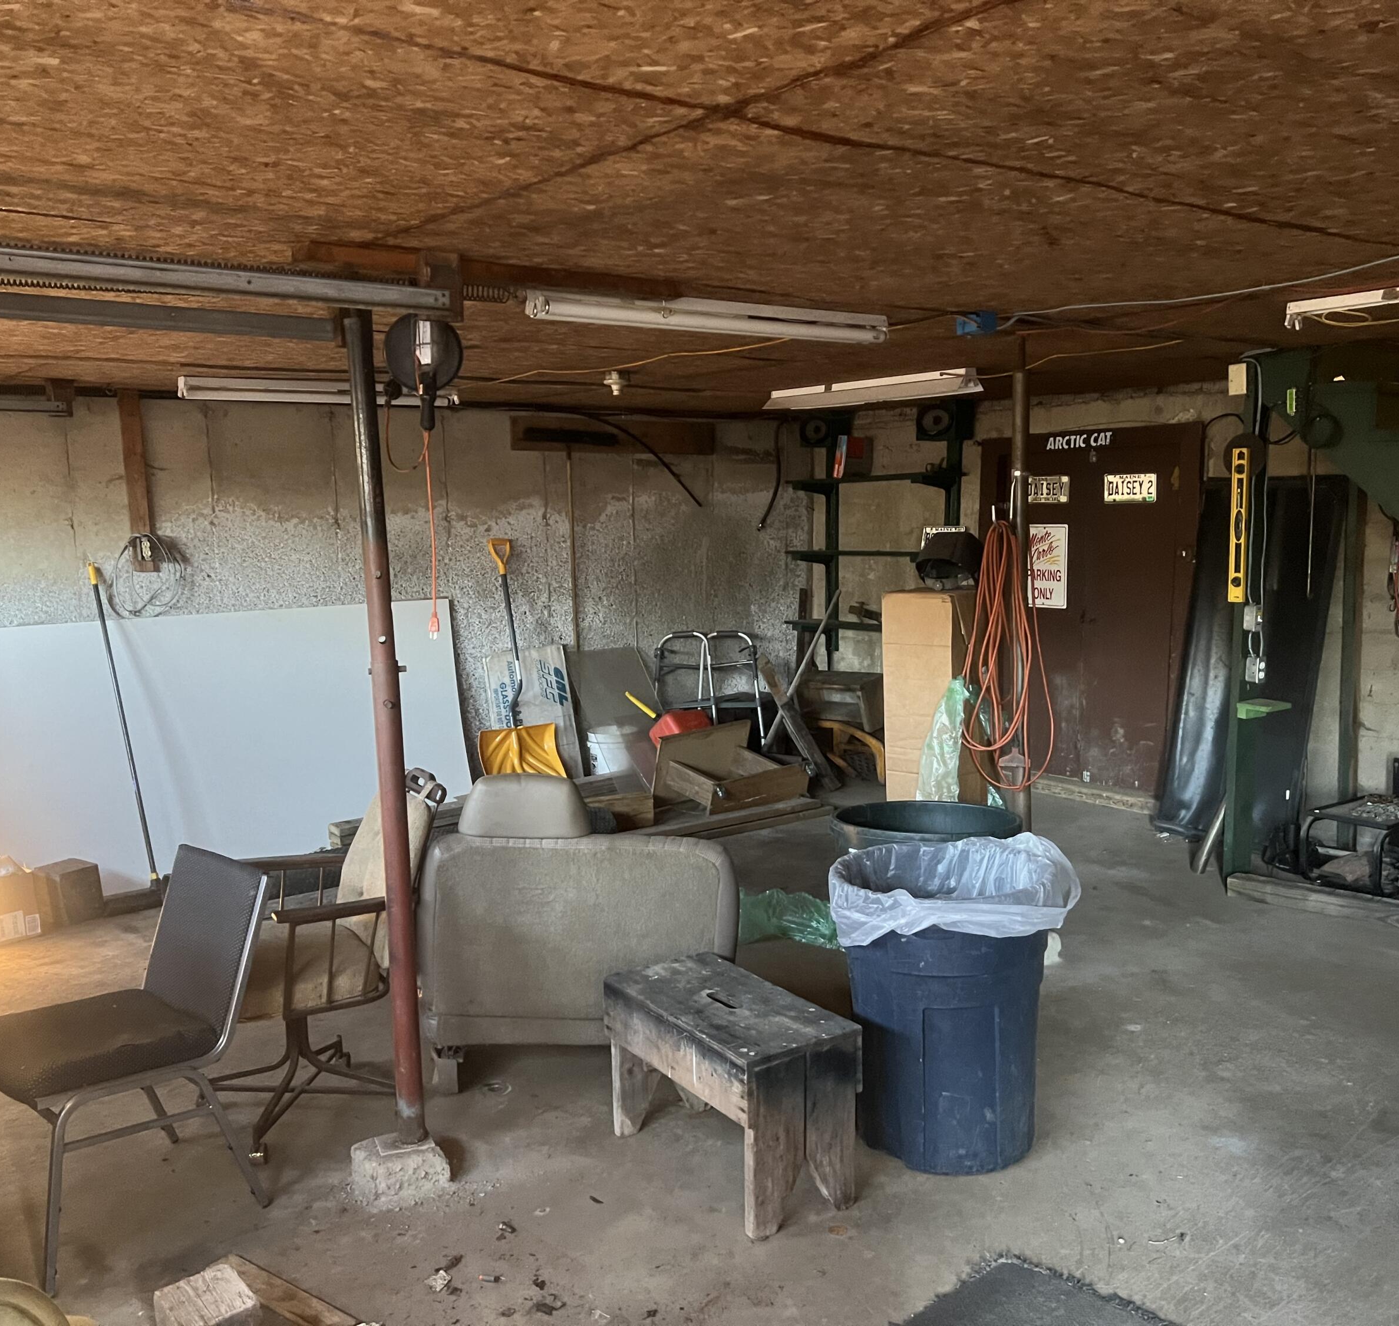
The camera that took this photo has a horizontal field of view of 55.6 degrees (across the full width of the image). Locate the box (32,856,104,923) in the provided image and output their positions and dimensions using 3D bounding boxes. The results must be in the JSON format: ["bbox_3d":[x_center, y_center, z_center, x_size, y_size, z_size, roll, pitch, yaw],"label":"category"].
[{"bbox_3d":[-2.537,0.924,5.341,0.200,0.207,0.160,4,9,34],"label":"box"}]

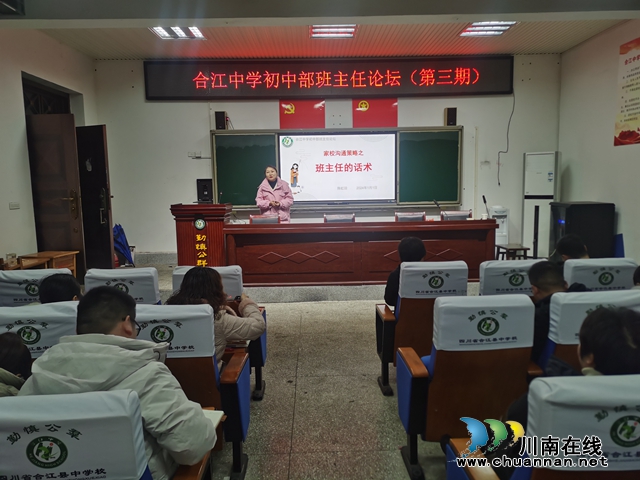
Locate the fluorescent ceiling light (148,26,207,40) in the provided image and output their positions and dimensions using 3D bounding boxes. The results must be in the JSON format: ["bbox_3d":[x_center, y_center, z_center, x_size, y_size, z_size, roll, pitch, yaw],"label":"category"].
[{"bbox_3d":[-1.863,-2.759,6.587,0.600,0.070,0.600,-1,7,-2],"label":"fluorescent ceiling light"}]

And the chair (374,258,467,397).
[{"bbox_3d":[0.770,0.639,3.775,0.630,1.040,0.600,-1,7,-1],"label":"chair"}]

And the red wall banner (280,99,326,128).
[{"bbox_3d":[-0.286,-2.038,8.065,0.740,0.500,0.020,-1,7,-1],"label":"red wall banner"}]

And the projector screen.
[{"bbox_3d":[0.304,-1.175,8.212,1.945,1.145,0.080,-1,7,-2],"label":"projector screen"}]

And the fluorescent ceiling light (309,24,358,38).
[{"bbox_3d":[0.179,-2.752,6.583,0.600,0.080,0.610,-1,7,-1],"label":"fluorescent ceiling light"}]

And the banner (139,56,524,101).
[{"bbox_3d":[0.181,-2.591,8.027,5.900,0.595,0.100,-1,7,-2],"label":"banner"}]

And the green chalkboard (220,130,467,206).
[{"bbox_3d":[0.298,-1.172,8.104,4.030,1.240,0.100,-1,7,-1],"label":"green chalkboard"}]

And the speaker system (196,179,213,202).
[{"bbox_3d":[-1.843,-0.787,7.959,0.235,0.345,0.220,-1,7,-2],"label":"speaker system"}]

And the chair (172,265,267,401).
[{"bbox_3d":[-0.754,0.673,3.739,0.630,1.040,0.580,-1,7,-1],"label":"chair"}]

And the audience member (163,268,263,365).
[{"bbox_3d":[-0.605,0.723,2.962,0.580,1.130,0.700,0,7,5],"label":"audience member"}]

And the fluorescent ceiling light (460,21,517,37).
[{"bbox_3d":[2.253,-2.857,6.720,0.610,0.070,0.610,-1,7,-2],"label":"fluorescent ceiling light"}]

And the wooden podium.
[{"bbox_3d":[-1.558,0.056,6.801,0.730,1.080,0.520,-1,7,-1],"label":"wooden podium"}]

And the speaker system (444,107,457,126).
[{"bbox_3d":[2.122,-1.990,8.117,0.160,0.285,0.190,-1,7,-2],"label":"speaker system"}]

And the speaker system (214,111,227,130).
[{"bbox_3d":[-1.585,-1.902,8.006,0.160,0.285,0.190,-1,7,-2],"label":"speaker system"}]

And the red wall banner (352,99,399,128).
[{"bbox_3d":[0.910,-2.072,8.178,0.745,0.487,0.015,-1,7,-2],"label":"red wall banner"}]

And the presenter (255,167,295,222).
[{"bbox_3d":[-0.663,-0.315,7.508,0.550,1.610,0.360,-1,7,-1],"label":"presenter"}]

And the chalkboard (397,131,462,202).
[{"bbox_3d":[1.777,-1.195,8.110,1.020,1.220,0.060,-1,7,-1],"label":"chalkboard"}]

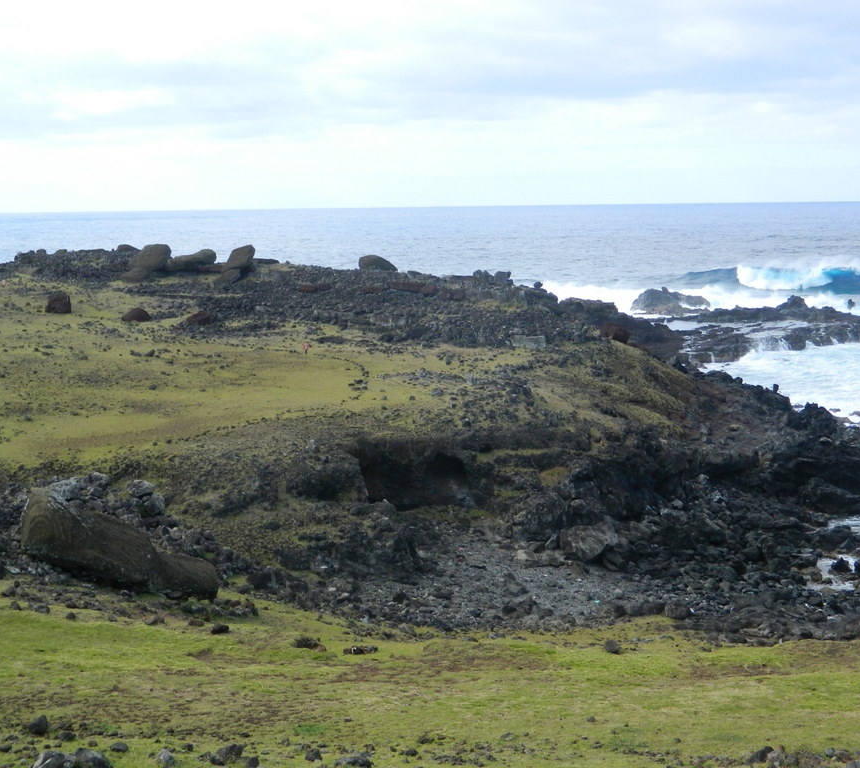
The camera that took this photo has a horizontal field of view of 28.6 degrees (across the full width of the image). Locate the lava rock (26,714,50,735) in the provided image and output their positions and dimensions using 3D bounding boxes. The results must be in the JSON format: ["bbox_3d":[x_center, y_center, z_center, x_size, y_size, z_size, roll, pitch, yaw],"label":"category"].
[{"bbox_3d":[-5.561,4.831,23.890,0.340,0.268,0.272,-2,6,-14],"label":"lava rock"}]

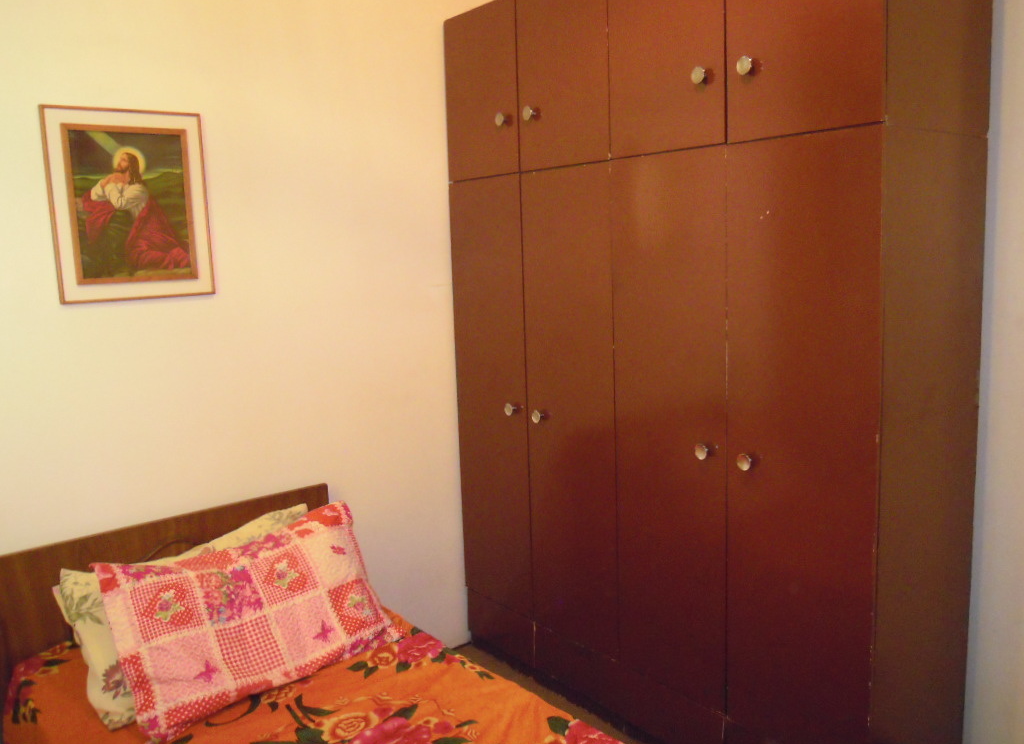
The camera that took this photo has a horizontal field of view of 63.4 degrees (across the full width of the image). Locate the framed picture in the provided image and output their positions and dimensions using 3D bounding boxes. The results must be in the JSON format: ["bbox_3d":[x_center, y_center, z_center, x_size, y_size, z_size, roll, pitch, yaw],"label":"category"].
[{"bbox_3d":[-1.158,-0.509,2.542,0.458,0.573,0.020,-9,11,-38],"label":"framed picture"}]

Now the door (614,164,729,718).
[{"bbox_3d":[0.484,0.186,2.564,0.025,1.681,0.445,-9,11,-38],"label":"door"}]

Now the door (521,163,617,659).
[{"bbox_3d":[0.204,0.146,2.905,0.025,1.681,0.442,-9,11,-38],"label":"door"}]

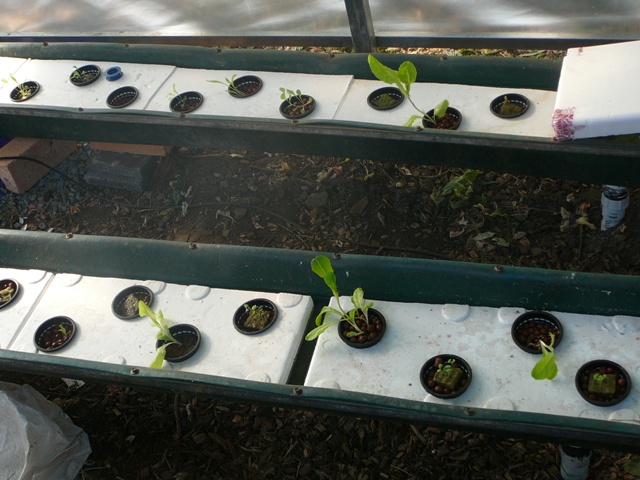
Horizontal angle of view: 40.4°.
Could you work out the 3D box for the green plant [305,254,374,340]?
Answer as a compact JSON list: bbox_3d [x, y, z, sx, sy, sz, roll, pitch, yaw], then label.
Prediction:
[{"bbox_3d":[0.025,0.088,1.344,0.110,0.112,0.100,-7,47,8],"label":"green plant"}]

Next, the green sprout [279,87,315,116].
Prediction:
[{"bbox_3d":[-0.046,-0.282,1.769,0.065,0.050,0.050,-7,47,8],"label":"green sprout"}]

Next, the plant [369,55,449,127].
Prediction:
[{"bbox_3d":[0.168,-0.281,1.656,0.142,0.127,0.110,-7,47,8],"label":"plant"}]

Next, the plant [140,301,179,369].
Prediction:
[{"bbox_3d":[-0.256,0.149,1.387,0.066,0.083,0.090,-7,47,8],"label":"plant"}]

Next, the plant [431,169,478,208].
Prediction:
[{"bbox_3d":[0.293,-0.120,1.903,0.103,0.060,0.090,-7,47,8],"label":"plant"}]

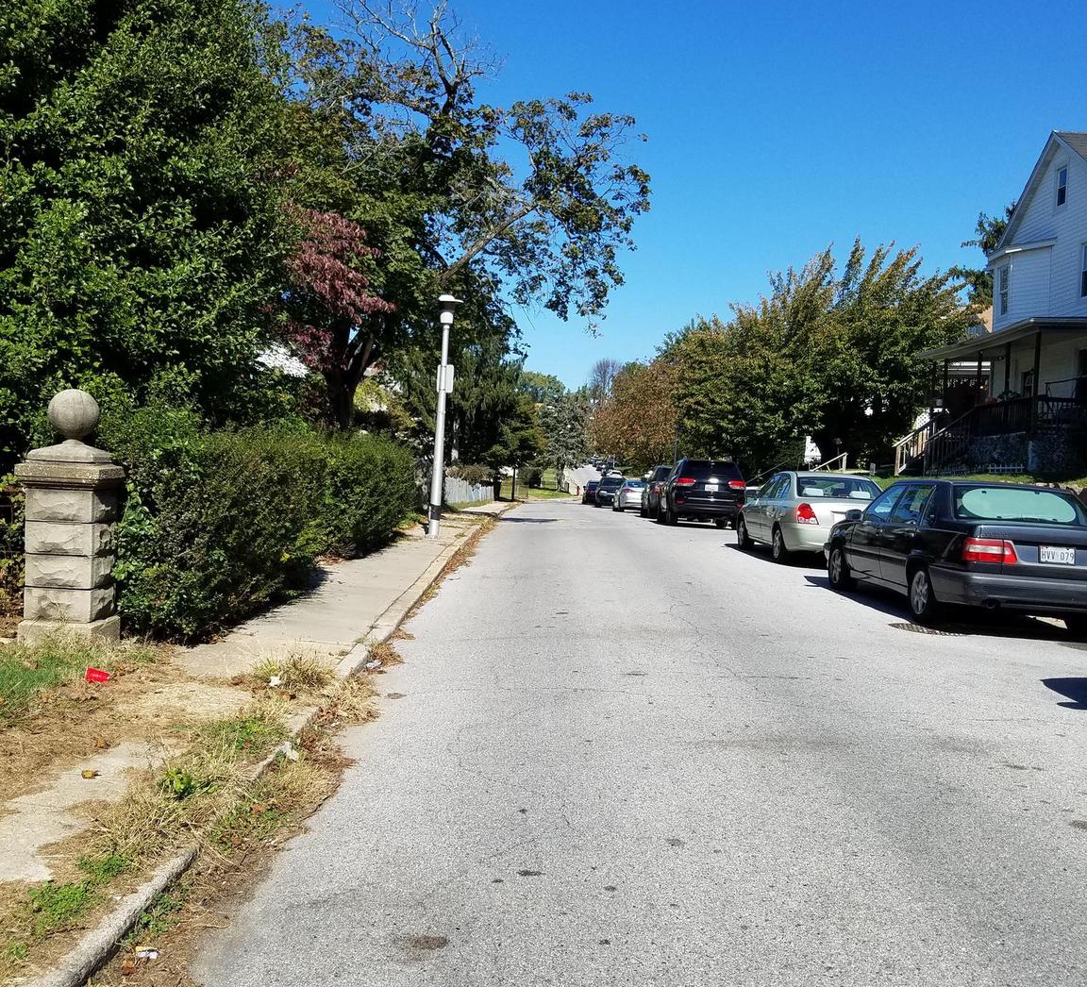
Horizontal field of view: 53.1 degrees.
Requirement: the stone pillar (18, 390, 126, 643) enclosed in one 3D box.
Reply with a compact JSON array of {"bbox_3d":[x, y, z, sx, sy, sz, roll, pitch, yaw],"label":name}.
[{"bbox_3d":[-3.170,0.140,7.300,0.550,1.670,0.550,2,1,-5],"label":"stone pillar"}]

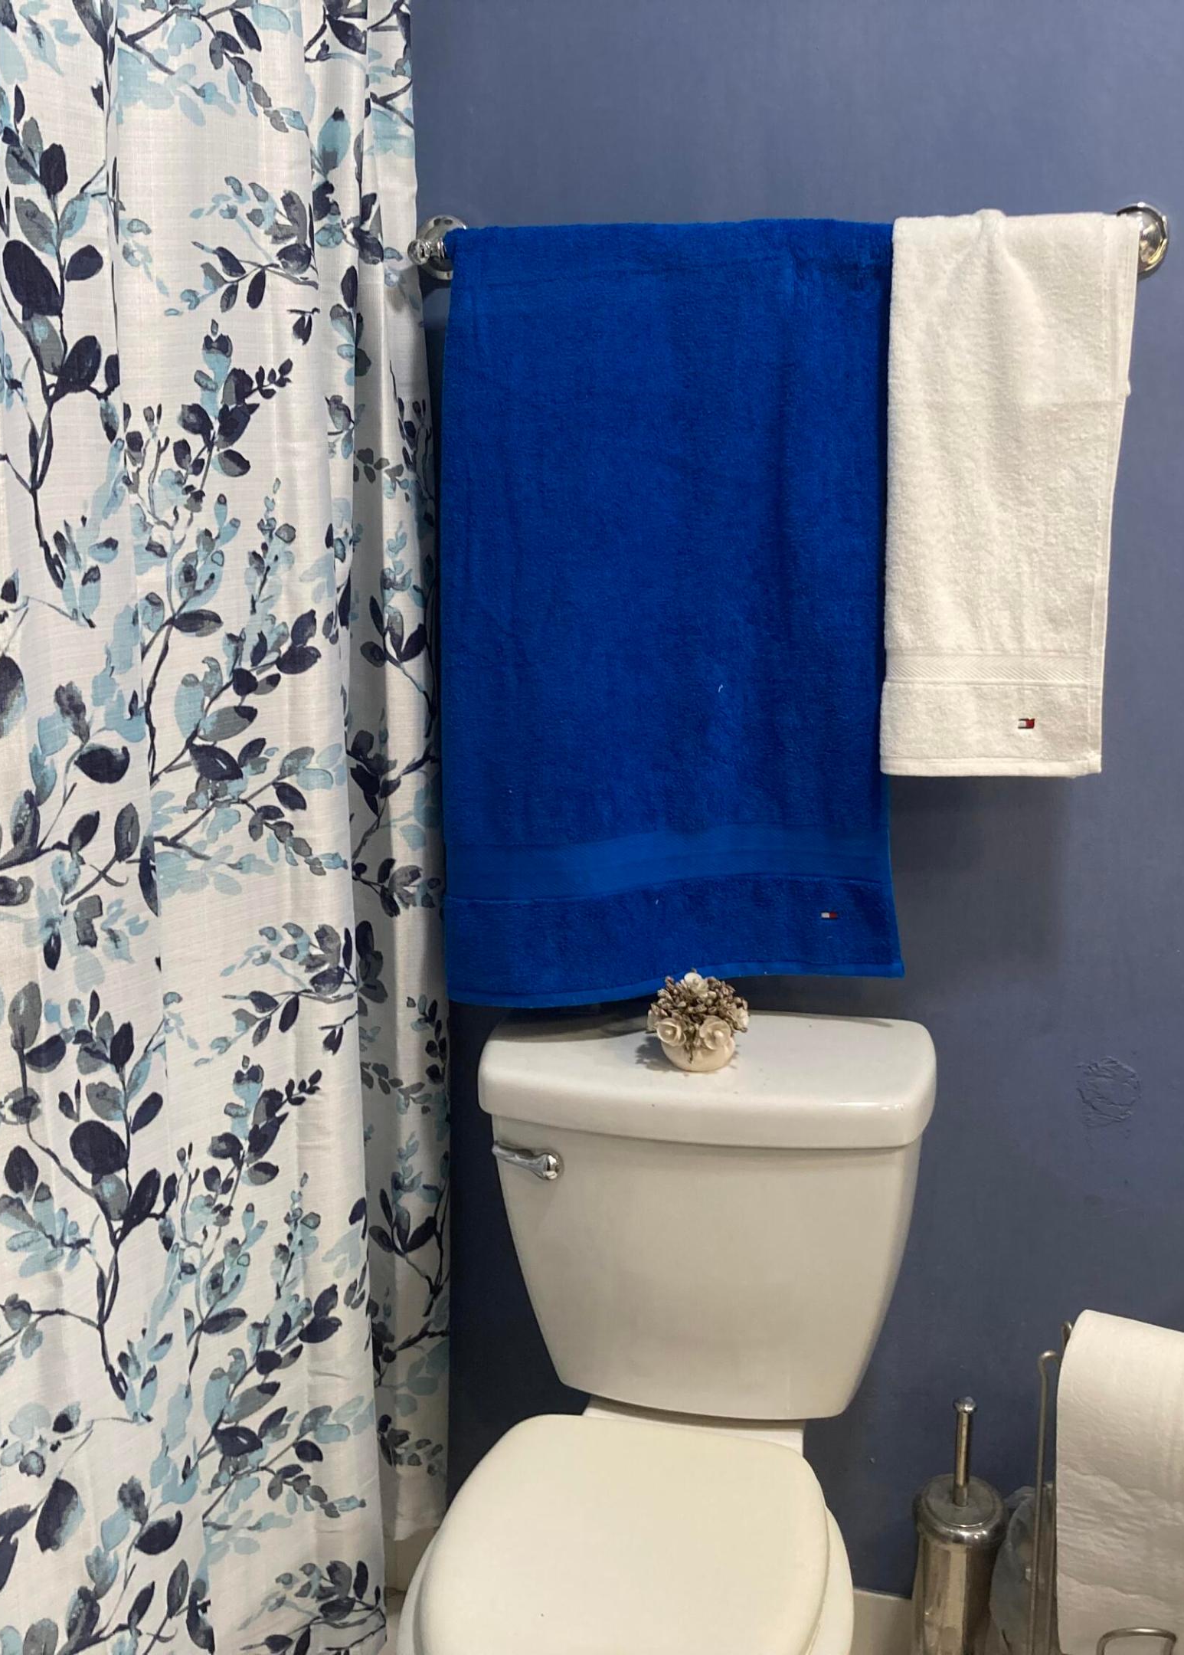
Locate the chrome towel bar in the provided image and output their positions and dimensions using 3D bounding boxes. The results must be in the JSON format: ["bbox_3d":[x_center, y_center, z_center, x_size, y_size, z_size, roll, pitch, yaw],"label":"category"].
[{"bbox_3d":[0.157,-0.516,1.573,0.690,0.062,0.080,4,14,15],"label":"chrome towel bar"}]

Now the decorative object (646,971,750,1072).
[{"bbox_3d":[0.098,0.171,1.612,0.091,0.084,0.085,2,14,9],"label":"decorative object"}]

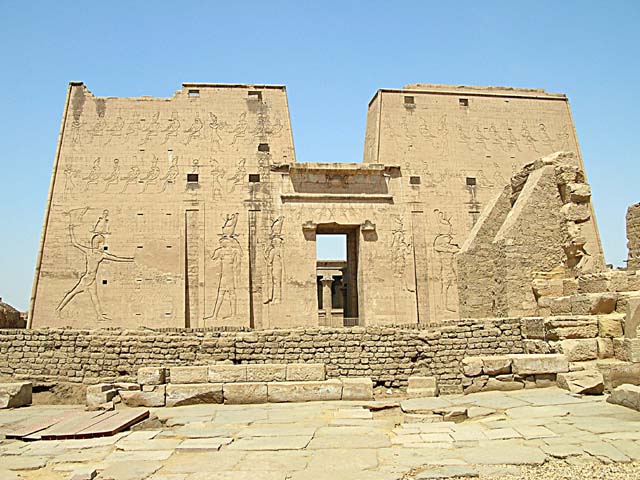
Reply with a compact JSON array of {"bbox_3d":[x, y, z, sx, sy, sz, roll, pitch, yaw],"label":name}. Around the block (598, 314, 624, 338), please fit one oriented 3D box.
[{"bbox_3d":[6.242,1.916,14.597,0.539,0.447,0.600,-1,-7,-3],"label":"block"}]

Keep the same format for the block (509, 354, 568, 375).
[{"bbox_3d":[4.587,2.675,14.271,1.170,0.325,0.620,0,-6,-10],"label":"block"}]

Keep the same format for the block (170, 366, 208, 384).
[{"bbox_3d":[-2.606,2.710,13.408,0.744,0.316,0.420,0,-7,-5],"label":"block"}]

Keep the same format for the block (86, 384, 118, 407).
[{"bbox_3d":[-4.310,3.046,13.146,0.383,0.368,0.700,0,-7,-6],"label":"block"}]

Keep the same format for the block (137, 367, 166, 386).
[{"bbox_3d":[-3.548,2.852,14.037,0.449,0.360,0.580,-1,-7,-3],"label":"block"}]

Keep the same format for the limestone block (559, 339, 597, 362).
[{"bbox_3d":[5.510,2.394,14.497,0.806,0.463,0.600,-1,-7,-3],"label":"limestone block"}]

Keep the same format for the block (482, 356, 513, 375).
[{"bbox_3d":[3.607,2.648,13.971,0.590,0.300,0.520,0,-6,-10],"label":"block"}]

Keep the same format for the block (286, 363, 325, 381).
[{"bbox_3d":[-0.305,2.699,13.608,0.776,0.319,0.420,0,-7,-5],"label":"block"}]

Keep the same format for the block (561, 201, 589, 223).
[{"bbox_3d":[7.264,-0.744,19.070,0.724,0.543,0.550,0,-7,-8],"label":"block"}]

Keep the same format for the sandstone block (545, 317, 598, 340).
[{"bbox_3d":[5.431,1.946,14.697,1.182,0.461,0.600,-1,-7,-3],"label":"sandstone block"}]

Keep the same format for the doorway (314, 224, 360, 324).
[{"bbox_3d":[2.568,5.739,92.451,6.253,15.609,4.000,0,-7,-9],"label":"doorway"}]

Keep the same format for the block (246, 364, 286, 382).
[{"bbox_3d":[-1.136,2.831,14.237,0.815,0.346,0.580,-1,-7,-3],"label":"block"}]

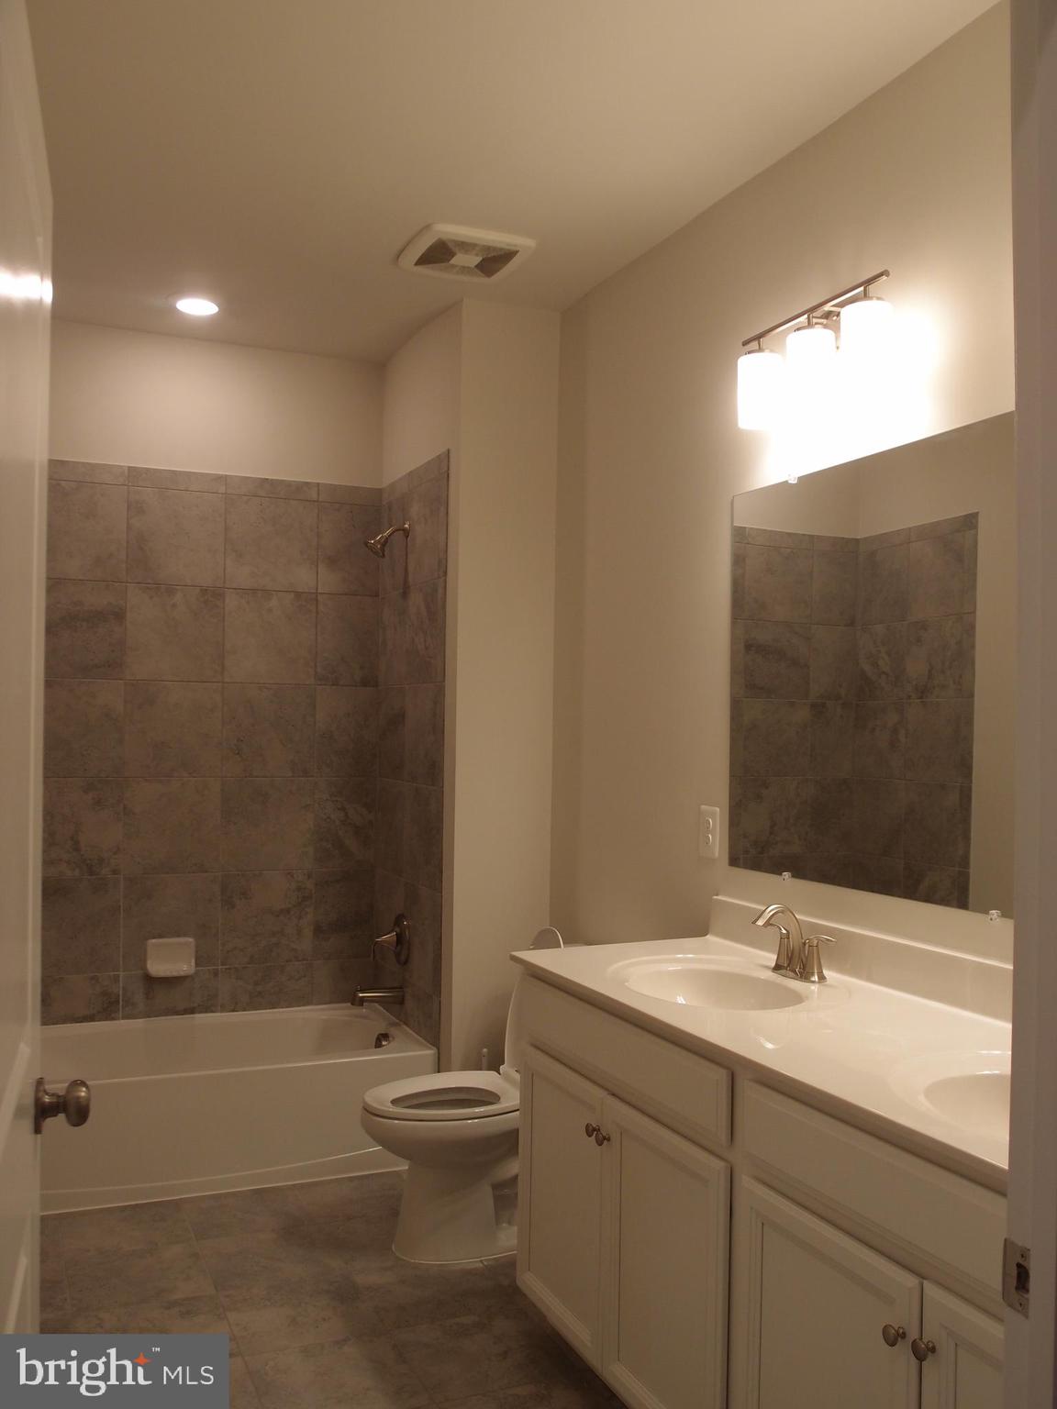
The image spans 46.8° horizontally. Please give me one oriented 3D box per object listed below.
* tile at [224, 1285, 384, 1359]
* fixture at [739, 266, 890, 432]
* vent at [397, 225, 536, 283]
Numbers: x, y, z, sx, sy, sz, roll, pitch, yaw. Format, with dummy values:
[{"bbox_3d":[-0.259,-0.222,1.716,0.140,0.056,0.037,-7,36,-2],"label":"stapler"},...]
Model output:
[{"bbox_3d":[-0.540,1.434,2.871,0.326,0.010,0.332,1,-1,-24],"label":"tile"},{"bbox_3d":[0.613,-0.742,2.594,0.146,0.215,0.499,1,-1,-24],"label":"fixture"},{"bbox_3d":[-0.179,-1.259,3.415,0.294,0.035,0.313,1,-1,-24],"label":"vent"}]

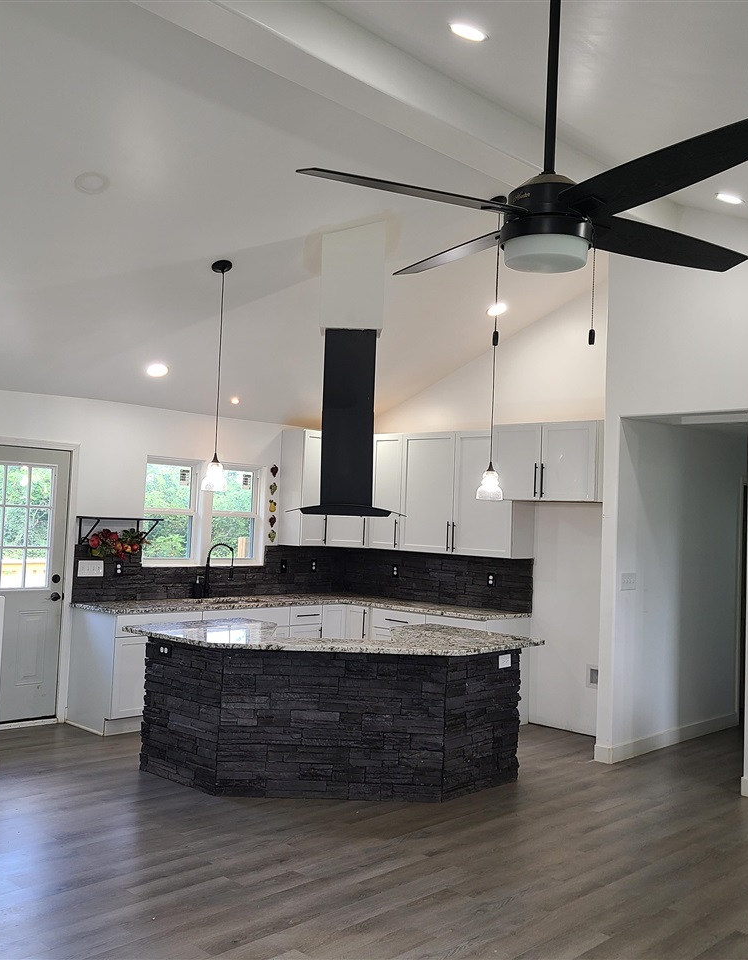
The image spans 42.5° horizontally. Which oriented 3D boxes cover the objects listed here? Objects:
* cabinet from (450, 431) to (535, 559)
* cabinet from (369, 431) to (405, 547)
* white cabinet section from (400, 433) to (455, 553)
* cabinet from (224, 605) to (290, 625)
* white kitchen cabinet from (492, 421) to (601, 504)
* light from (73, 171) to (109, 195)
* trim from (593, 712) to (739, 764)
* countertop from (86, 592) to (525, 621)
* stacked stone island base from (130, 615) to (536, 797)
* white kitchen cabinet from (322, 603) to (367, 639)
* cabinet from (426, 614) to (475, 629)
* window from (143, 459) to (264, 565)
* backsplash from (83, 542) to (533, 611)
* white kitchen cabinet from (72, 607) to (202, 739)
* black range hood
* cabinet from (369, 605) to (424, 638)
[{"bbox_3d":[1.014,0.115,8.154,0.614,1.060,0.322,0,-3,43],"label":"cabinet"},{"bbox_3d":[0.223,0.116,8.901,0.400,1.060,0.322,0,-3,43],"label":"cabinet"},{"bbox_3d":[0.570,0.116,8.553,0.629,1.055,0.330,0,-3,44],"label":"white cabinet section"},{"bbox_3d":[-1.289,1.506,8.201,0.653,0.873,0.914,0,-3,45],"label":"cabinet"},{"bbox_3d":[1.505,-0.123,7.532,0.975,0.598,0.588,0,-3,45],"label":"white kitchen cabinet"},{"bbox_3d":[-1.500,-1.583,5.120,0.190,0.025,0.190,4,-23,-45],"label":"light"},{"bbox_3d":[2.335,1.984,7.499,0.139,0.115,2.042,0,-3,45],"label":"trim"},{"bbox_3d":[-0.530,1.064,7.782,2.322,0.036,2.975,0,-3,45],"label":"countertop"},{"bbox_3d":[-0.280,1.459,6.307,2.741,0.902,1.526,2,-2,0],"label":"stacked stone island base"},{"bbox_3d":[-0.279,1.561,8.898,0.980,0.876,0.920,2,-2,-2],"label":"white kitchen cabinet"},{"bbox_3d":[0.856,1.565,7.975,0.617,0.876,0.630,0,-3,43],"label":"cabinet"},{"bbox_3d":[-1.505,0.302,8.525,0.110,0.927,1.281,0,-3,45],"label":"window"},{"bbox_3d":[-0.489,0.797,7.700,2.191,0.454,2.964,0,-3,43],"label":"backsplash"},{"bbox_3d":[-1.839,1.436,7.407,0.630,0.876,0.762,0,-3,43],"label":"white kitchen cabinet"},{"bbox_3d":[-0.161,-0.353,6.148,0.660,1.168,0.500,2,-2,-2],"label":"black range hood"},{"bbox_3d":[0.396,1.566,8.410,0.648,0.876,0.630,0,-3,43],"label":"cabinet"}]

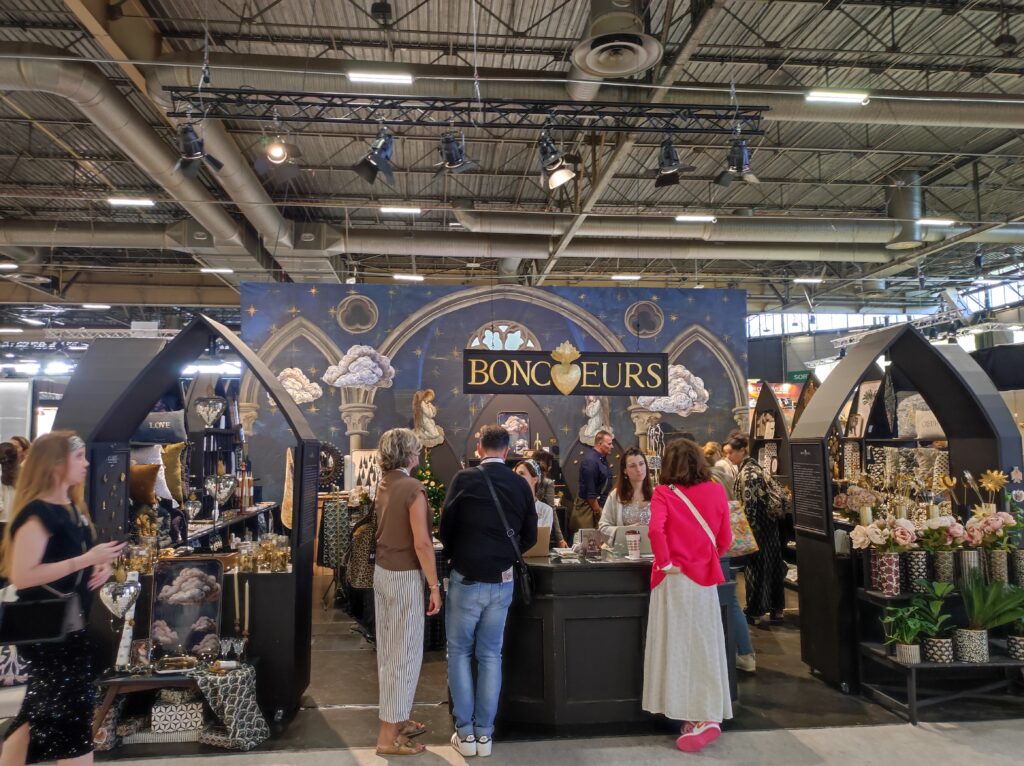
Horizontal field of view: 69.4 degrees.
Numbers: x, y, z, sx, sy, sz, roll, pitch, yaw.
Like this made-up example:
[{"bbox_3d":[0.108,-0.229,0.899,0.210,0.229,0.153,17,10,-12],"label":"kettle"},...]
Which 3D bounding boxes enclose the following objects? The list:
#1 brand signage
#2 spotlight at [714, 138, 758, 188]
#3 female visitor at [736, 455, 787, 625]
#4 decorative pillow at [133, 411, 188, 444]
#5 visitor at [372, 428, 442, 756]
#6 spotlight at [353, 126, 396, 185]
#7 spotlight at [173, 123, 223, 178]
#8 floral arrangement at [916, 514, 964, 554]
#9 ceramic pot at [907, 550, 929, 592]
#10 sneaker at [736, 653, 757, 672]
[{"bbox_3d":[0.547,-0.136,7.279,2.036,0.540,0.070,0,-5,-5],"label":"brand signage"},{"bbox_3d":[2.338,-2.291,7.694,0.410,0.330,0.420,0,-49,-5],"label":"spotlight"},{"bbox_3d":[2.253,1.318,6.720,0.480,1.650,0.420,-2,-5,24],"label":"female visitor"},{"bbox_3d":[-2.529,0.319,5.300,0.390,0.245,0.110,0,-16,-5],"label":"decorative pillow"},{"bbox_3d":[-0.585,1.105,4.019,0.310,1.700,0.430,4,-6,-40],"label":"visitor"},{"bbox_3d":[-1.356,-2.233,7.284,0.430,0.350,0.340,-44,-12,6],"label":"spotlight"},{"bbox_3d":[-3.042,-2.234,7.100,0.420,0.420,0.380,0,34,-7],"label":"spotlight"},{"bbox_3d":[2.761,0.970,4.760,0.280,0.235,0.250,0,-5,-5],"label":"floral arrangement"},{"bbox_3d":[2.572,1.192,4.693,0.108,0.260,0.108,0,-4,-5],"label":"ceramic pot"},{"bbox_3d":[1.629,2.016,5.374,0.275,0.120,0.100,-4,-6,34],"label":"sneaker"}]

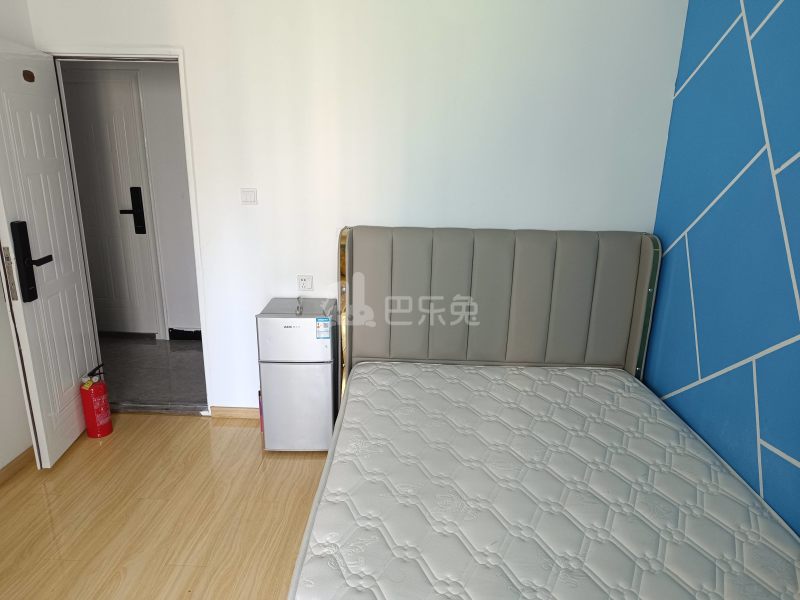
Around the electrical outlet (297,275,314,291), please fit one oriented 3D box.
[{"bbox_3d":[-0.535,-0.096,3.149,0.087,0.087,0.012,1,16,1],"label":"electrical outlet"}]

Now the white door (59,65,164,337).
[{"bbox_3d":[-2.364,-0.699,4.429,0.741,2.098,0.080,1,16,1],"label":"white door"}]

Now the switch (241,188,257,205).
[{"bbox_3d":[-0.822,-0.562,3.020,0.087,0.087,0.012,1,16,1],"label":"switch"}]

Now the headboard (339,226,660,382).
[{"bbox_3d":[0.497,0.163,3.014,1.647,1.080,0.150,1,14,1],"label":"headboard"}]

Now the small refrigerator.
[{"bbox_3d":[-0.521,0.398,2.989,0.382,0.738,0.368,1,14,1],"label":"small refrigerator"}]

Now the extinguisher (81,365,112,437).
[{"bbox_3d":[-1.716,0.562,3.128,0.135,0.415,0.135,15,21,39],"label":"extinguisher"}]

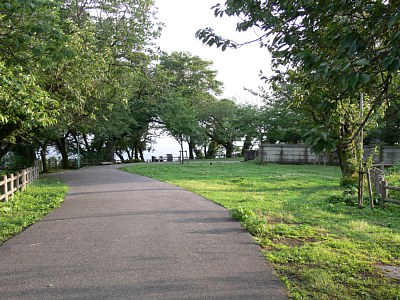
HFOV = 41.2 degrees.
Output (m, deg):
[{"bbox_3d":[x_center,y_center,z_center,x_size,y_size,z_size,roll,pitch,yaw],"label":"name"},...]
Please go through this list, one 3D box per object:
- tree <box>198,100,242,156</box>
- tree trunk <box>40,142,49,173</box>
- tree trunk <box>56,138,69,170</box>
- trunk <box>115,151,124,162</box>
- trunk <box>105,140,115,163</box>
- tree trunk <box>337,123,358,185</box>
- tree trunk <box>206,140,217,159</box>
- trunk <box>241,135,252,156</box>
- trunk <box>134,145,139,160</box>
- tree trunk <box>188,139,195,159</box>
[{"bbox_3d":[2.044,-2.144,53.000,4.388,5.983,4.168,0,1,0],"label":"tree"},{"bbox_3d":[-8.631,0.416,29.500,0.444,1.665,0.400,0,1,0],"label":"tree trunk"},{"bbox_3d":[-8.651,0.173,33.500,0.725,2.048,0.616,0,1,0],"label":"tree trunk"},{"bbox_3d":[-7.119,0.575,47.000,0.884,1.061,0.663,0,1,0],"label":"trunk"},{"bbox_3d":[-7.492,0.124,44.000,0.828,1.821,0.745,0,1,0],"label":"trunk"},{"bbox_3d":[5.828,0.138,21.000,0.830,2.450,0.747,0,1,0],"label":"tree trunk"},{"bbox_3d":[1.147,-0.050,53.000,0.997,1.795,0.897,0,1,0],"label":"tree trunk"},{"bbox_3d":[4.775,-0.406,54.000,1.118,2.337,1.006,0,1,0],"label":"trunk"},{"bbox_3d":[-5.653,0.223,47.500,0.402,1.430,0.402,0,1,0],"label":"trunk"},{"bbox_3d":[-0.816,-0.120,51.000,0.576,1.967,0.547,0,1,0],"label":"tree trunk"}]

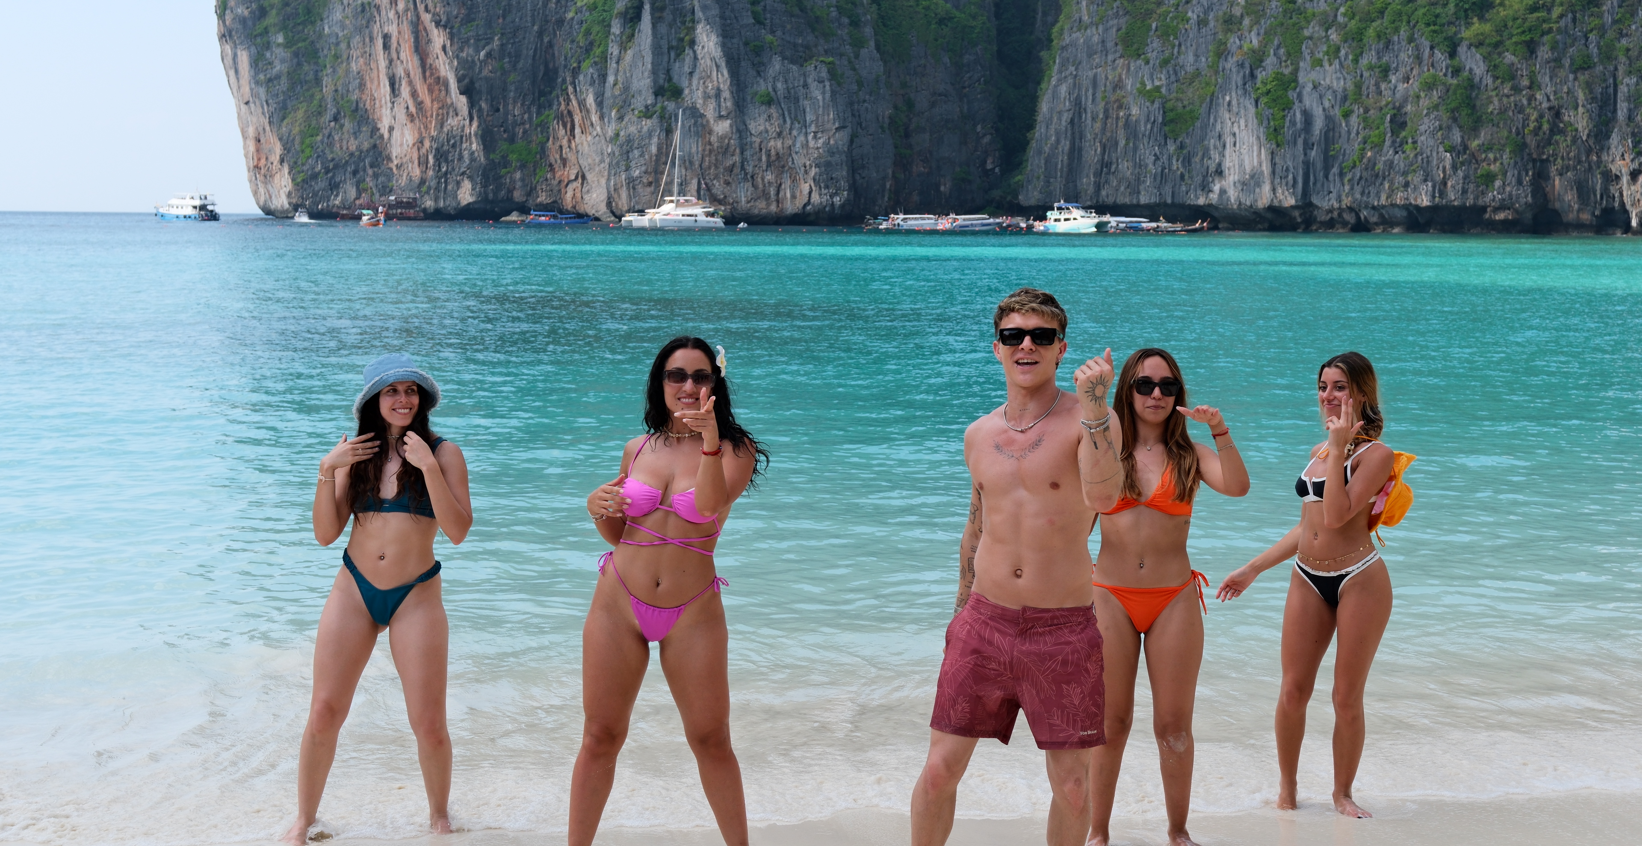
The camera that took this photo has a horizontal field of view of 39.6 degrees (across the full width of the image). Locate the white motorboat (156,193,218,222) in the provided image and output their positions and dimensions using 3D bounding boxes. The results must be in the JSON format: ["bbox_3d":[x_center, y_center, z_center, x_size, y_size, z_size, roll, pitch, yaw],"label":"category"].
[{"bbox_3d":[-157.929,-53.718,567.619,16.500,6.900,6.000,4,6,30],"label":"white motorboat"}]

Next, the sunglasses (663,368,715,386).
[{"bbox_3d":[-0.385,-0.134,6.715,0.142,0.046,0.145,5,7,0],"label":"sunglasses"}]

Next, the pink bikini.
[{"bbox_3d":[-0.469,0.336,6.778,0.375,0.610,0.250,1,5,9],"label":"pink bikini"}]

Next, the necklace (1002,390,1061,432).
[{"bbox_3d":[0.569,-0.048,6.150,0.160,0.130,0.160,2,5,18],"label":"necklace"}]

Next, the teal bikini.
[{"bbox_3d":[-1.417,0.362,7.574,0.330,0.600,0.240,1,5,3],"label":"teal bikini"}]

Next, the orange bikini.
[{"bbox_3d":[1.046,0.381,7.272,0.350,0.570,0.240,1,5,8],"label":"orange bikini"}]

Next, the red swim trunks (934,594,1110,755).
[{"bbox_3d":[0.540,0.675,6.215,0.435,0.400,0.300,2,5,18],"label":"red swim trunks"}]

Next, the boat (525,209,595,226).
[{"bbox_3d":[-55.610,-43.993,488.074,14.300,3.300,2.900,1,5,0],"label":"boat"}]

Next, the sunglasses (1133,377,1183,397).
[{"bbox_3d":[1.063,-0.117,7.197,0.145,0.050,0.145,3,10,6],"label":"sunglasses"}]

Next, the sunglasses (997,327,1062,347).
[{"bbox_3d":[0.562,-0.229,6.114,0.150,0.048,0.150,2,-2,10],"label":"sunglasses"}]

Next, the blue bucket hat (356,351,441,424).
[{"bbox_3d":[-1.397,-0.106,7.512,0.280,0.170,0.290,-13,-8,-26],"label":"blue bucket hat"}]

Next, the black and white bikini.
[{"bbox_3d":[1.828,0.358,8.053,0.250,0.560,0.320,-4,7,-42],"label":"black and white bikini"}]

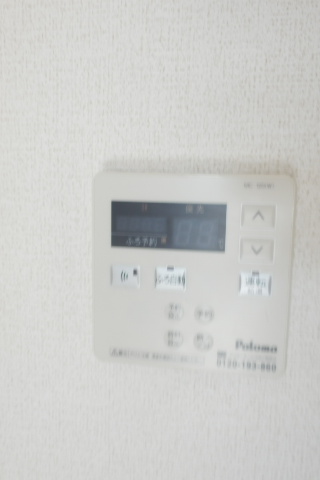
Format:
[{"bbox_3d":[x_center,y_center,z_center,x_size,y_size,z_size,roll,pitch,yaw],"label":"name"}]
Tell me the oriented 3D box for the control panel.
[{"bbox_3d":[0.019,0.019,0.278,0.120,0.120,0.019,2,8,8],"label":"control panel"}]

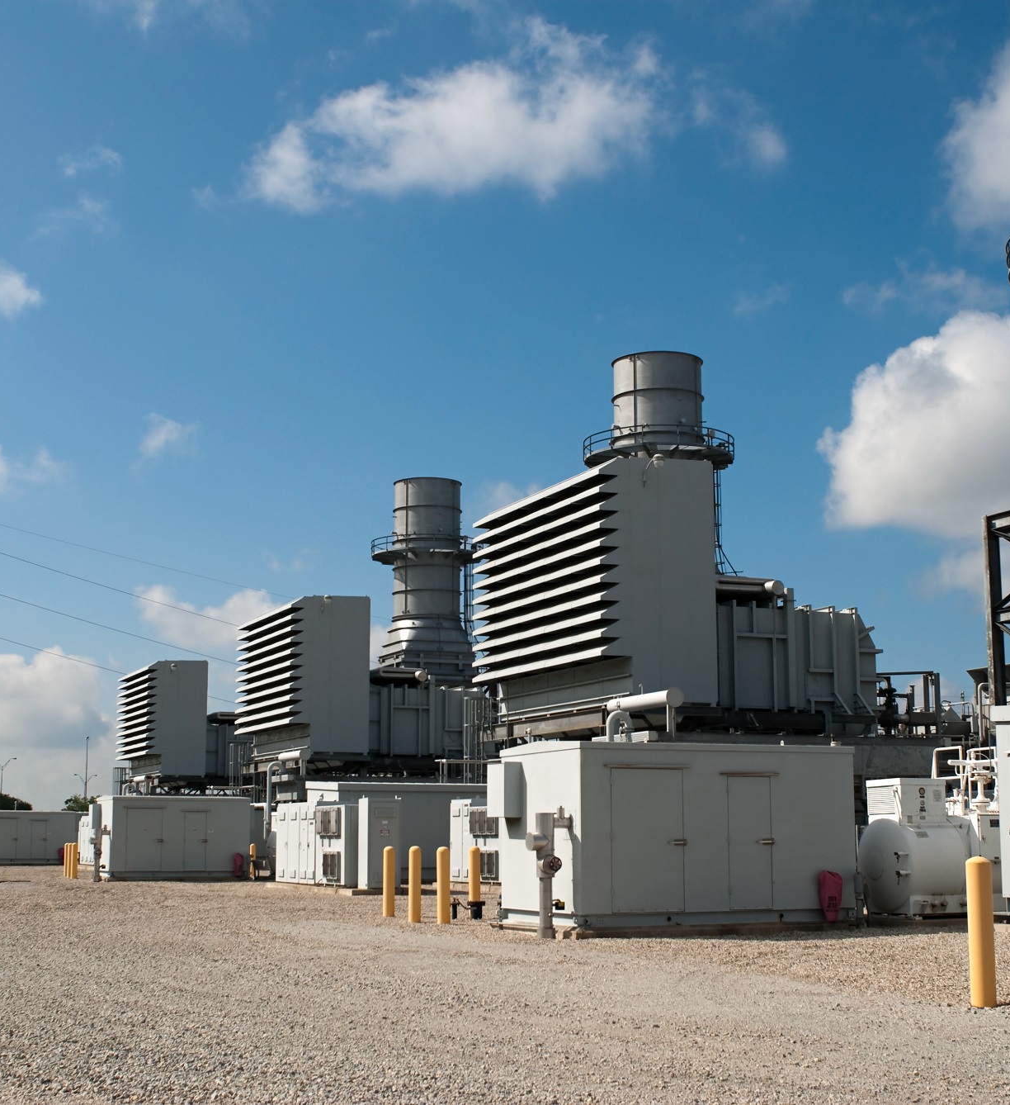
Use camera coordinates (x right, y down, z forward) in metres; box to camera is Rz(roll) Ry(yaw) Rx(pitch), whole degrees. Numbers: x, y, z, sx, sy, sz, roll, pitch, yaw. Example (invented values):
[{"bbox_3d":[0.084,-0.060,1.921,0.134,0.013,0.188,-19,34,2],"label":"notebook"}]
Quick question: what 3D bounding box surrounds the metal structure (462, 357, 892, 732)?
[{"bbox_3d":[6.249,1.030,62.536,12.513,14.550,11.058,4,-11,-24],"label":"metal structure"}]

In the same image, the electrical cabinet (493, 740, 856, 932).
[{"bbox_3d":[2.777,4.616,26.921,5.005,2.808,2.910,4,-11,-24],"label":"electrical cabinet"}]

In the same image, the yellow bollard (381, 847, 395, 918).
[{"bbox_3d":[-2.129,6.066,30.412,0.215,1.295,0.215,4,-11,-24],"label":"yellow bollard"}]

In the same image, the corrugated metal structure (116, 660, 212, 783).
[{"bbox_3d":[-25.992,12.822,124.473,4.365,8.512,11.058,4,-11,-24],"label":"corrugated metal structure"}]

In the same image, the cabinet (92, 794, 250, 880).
[{"bbox_3d":[-12.566,10.729,62.369,5.270,2.866,3.054,4,-11,-24],"label":"cabinet"}]

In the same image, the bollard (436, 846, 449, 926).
[{"bbox_3d":[-1.036,5.654,28.032,0.215,1.295,0.215,4,-11,-24],"label":"bollard"}]

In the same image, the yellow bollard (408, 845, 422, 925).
[{"bbox_3d":[-1.516,5.657,28.044,0.215,1.295,0.215,4,-11,-24],"label":"yellow bollard"}]

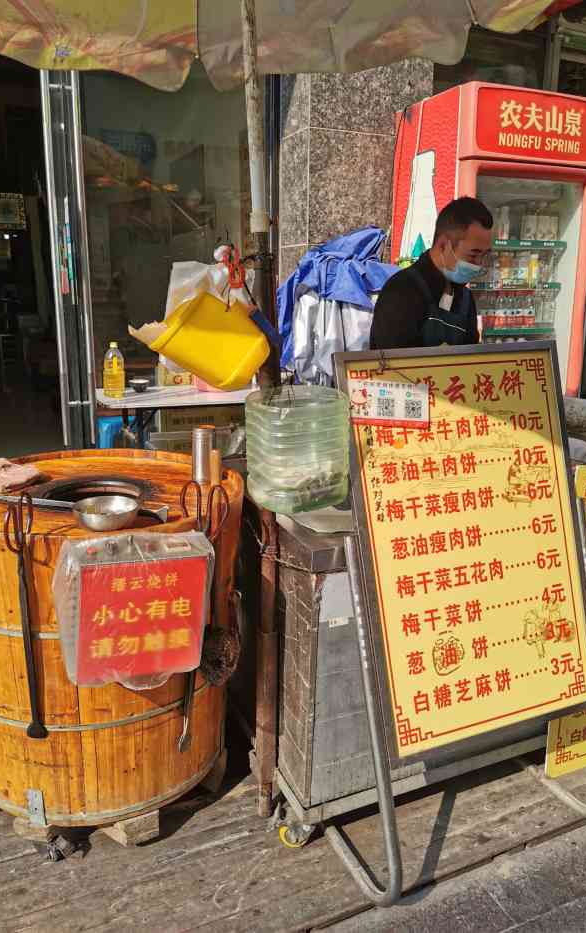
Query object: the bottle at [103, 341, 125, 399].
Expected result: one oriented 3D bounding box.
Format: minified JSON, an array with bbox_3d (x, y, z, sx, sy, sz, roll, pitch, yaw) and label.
[{"bbox_3d":[-0.970,-0.525,3.950,0.108,0.300,0.102,-2,13,-7],"label":"bottle"}]

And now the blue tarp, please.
[{"bbox_3d":[0.197,-0.714,3.150,0.460,0.620,0.340,-5,14,-21],"label":"blue tarp"}]

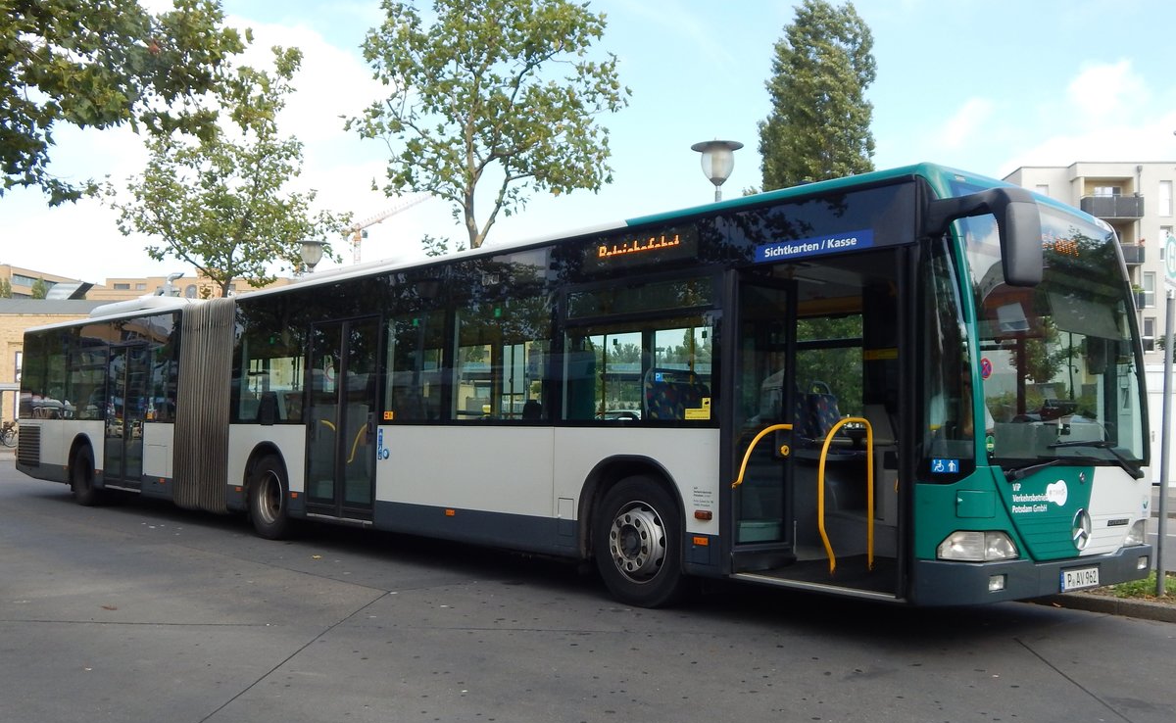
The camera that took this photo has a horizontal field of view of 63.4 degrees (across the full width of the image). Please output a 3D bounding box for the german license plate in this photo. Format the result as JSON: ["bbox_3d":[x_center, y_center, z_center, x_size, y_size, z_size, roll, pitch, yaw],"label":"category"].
[{"bbox_3d":[3.284,1.452,6.350,0.520,0.115,0.030,5,-6,-40],"label":"german license plate"}]

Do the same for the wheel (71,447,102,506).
[{"bbox_3d":[-7.811,1.841,15.103,0.971,0.957,0.320,-3,-6,42],"label":"wheel"}]

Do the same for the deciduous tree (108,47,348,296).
[{"bbox_3d":[-8.342,-2.208,21.905,5.255,10.101,5.146,3,-5,-21],"label":"deciduous tree"}]

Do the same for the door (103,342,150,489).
[{"bbox_3d":[-6.810,0.821,14.078,1.455,2.154,0.100,-3,-6,42],"label":"door"}]

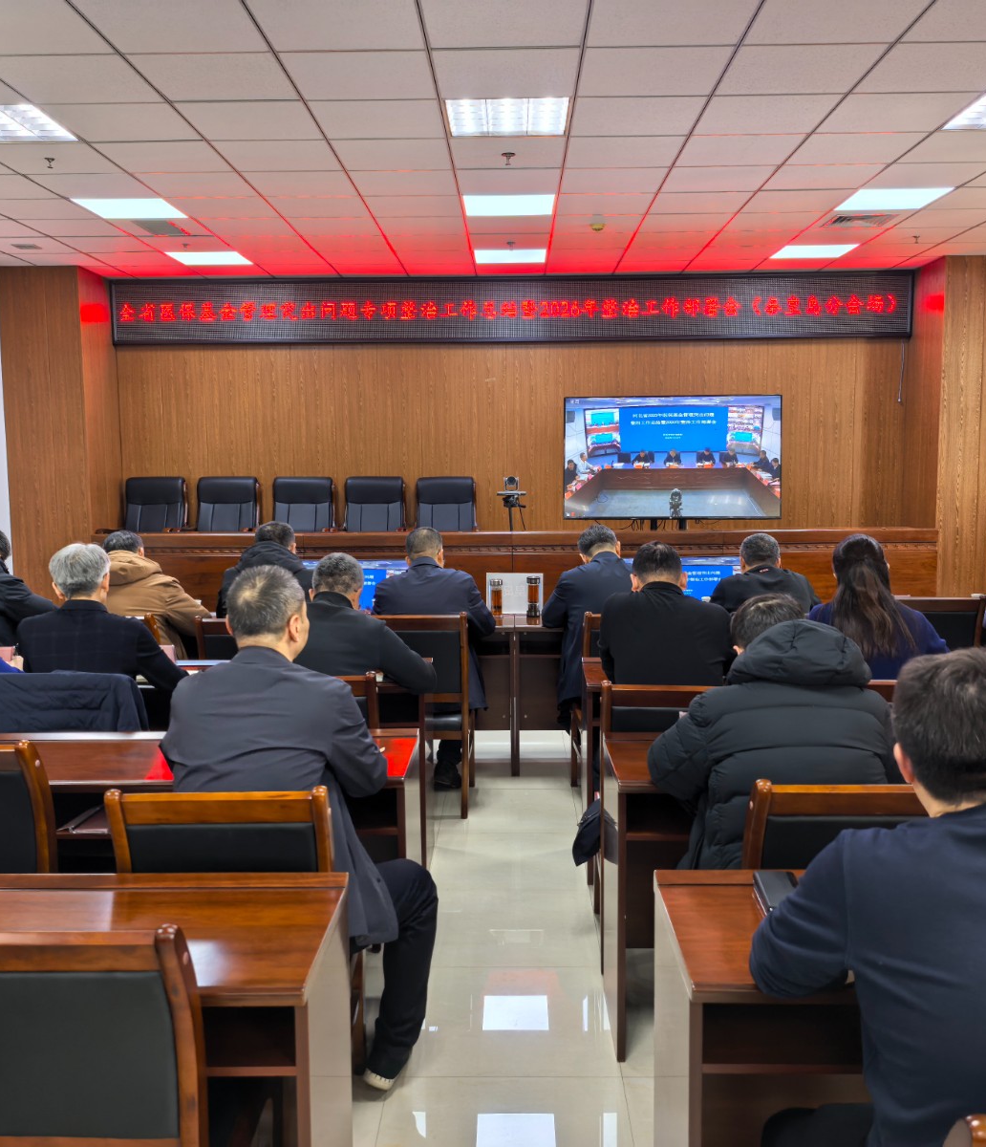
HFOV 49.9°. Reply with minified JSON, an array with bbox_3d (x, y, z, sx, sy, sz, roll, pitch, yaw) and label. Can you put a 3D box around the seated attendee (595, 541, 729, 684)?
[{"bbox_3d":[0.604,0.542,3.816,0.500,1.320,0.750,0,7,1],"label":"seated attendee"}]

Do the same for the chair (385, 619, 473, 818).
[{"bbox_3d":[-0.337,0.599,4.788,0.470,0.920,0.570,0,7,1],"label":"chair"}]

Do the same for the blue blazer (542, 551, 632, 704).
[{"bbox_3d":[0.512,0.248,5.093,0.550,0.710,0.520,0,6,-1],"label":"blue blazer"}]

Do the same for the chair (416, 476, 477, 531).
[{"bbox_3d":[-0.400,-0.274,8.967,0.620,1.100,0.660,0,7,1],"label":"chair"}]

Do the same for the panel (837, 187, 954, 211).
[{"bbox_3d":[2.505,-2.369,6.679,0.595,0.050,0.595,0,7,1],"label":"panel"}]

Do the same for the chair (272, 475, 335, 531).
[{"bbox_3d":[-1.643,-0.255,9.063,0.610,1.120,0.660,0,6,1],"label":"chair"}]

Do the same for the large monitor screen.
[{"bbox_3d":[1.568,-1.008,9.245,1.900,1.080,0.080,0,6,1],"label":"large monitor screen"}]

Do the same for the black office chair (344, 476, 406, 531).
[{"bbox_3d":[-1.004,-0.236,8.904,0.600,1.120,0.660,0,7,1],"label":"black office chair"}]

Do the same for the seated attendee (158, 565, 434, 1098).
[{"bbox_3d":[-0.469,0.654,2.733,0.620,1.360,0.750,0,7,7],"label":"seated attendee"}]

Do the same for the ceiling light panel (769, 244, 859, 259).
[{"bbox_3d":[2.524,-2.529,8.351,0.590,0.040,0.590,0,6,1],"label":"ceiling light panel"}]

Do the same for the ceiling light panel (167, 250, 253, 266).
[{"bbox_3d":[-2.258,-2.549,8.525,0.595,0.050,0.595,0,7,1],"label":"ceiling light panel"}]

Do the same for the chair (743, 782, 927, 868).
[{"bbox_3d":[0.780,0.882,2.558,0.470,0.930,0.550,0,7,1],"label":"chair"}]

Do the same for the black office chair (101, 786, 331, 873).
[{"bbox_3d":[-0.553,0.866,2.478,0.460,0.910,0.540,0,6,1],"label":"black office chair"}]

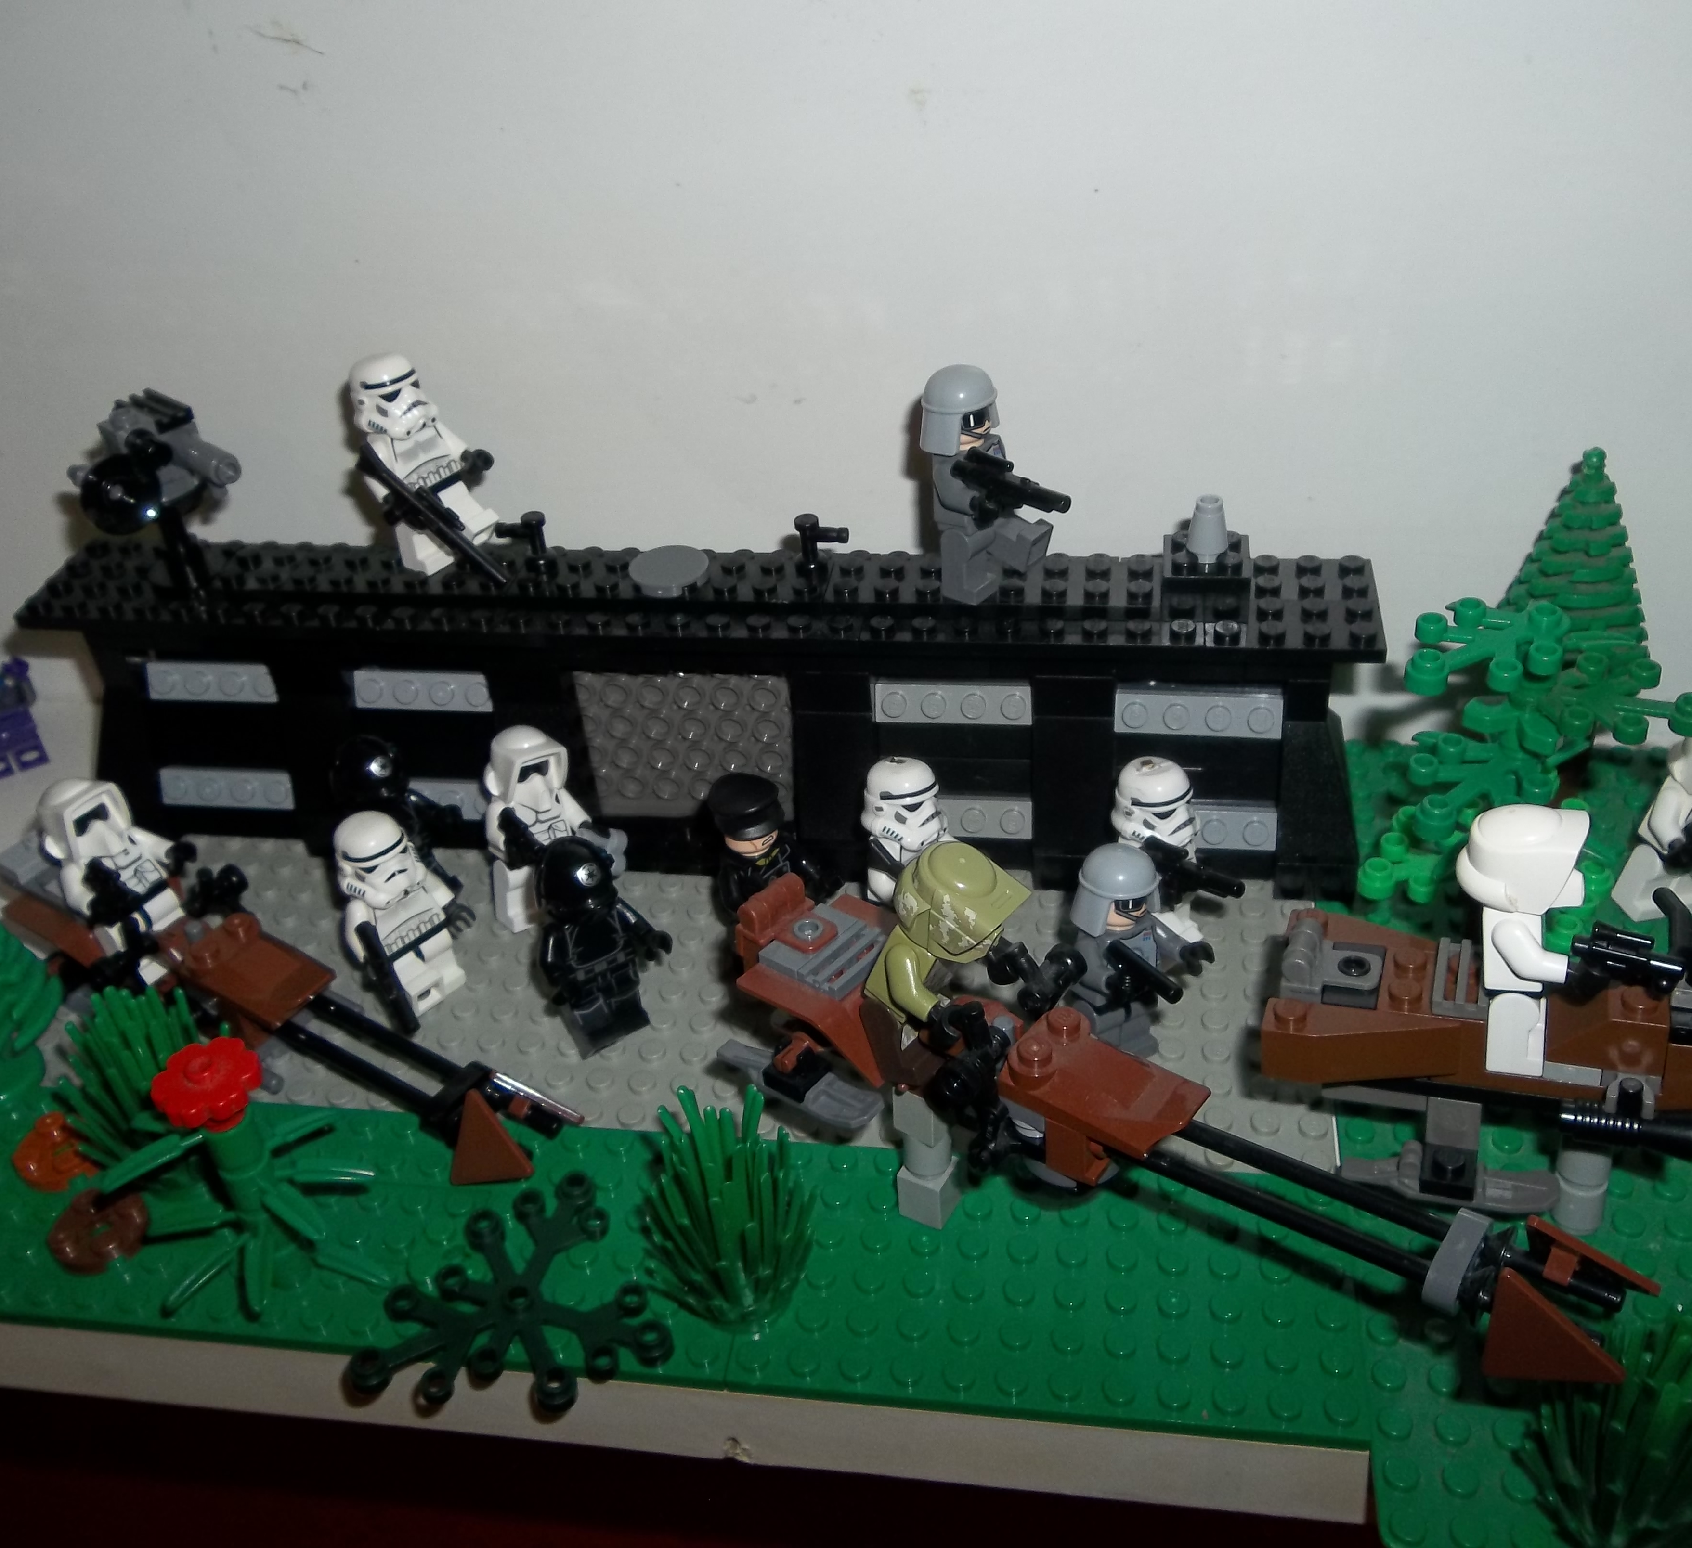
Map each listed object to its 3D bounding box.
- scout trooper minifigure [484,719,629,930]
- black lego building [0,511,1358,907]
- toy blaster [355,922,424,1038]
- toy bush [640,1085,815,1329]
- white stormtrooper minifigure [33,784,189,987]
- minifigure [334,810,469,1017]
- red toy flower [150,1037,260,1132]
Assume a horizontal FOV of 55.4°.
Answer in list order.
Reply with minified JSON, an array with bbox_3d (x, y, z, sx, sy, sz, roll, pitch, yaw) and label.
[{"bbox_3d":[-0.063,0.010,0.330,0.024,0.043,0.019,-30,41,-33],"label":"scout trooper minifigure"},{"bbox_3d":[-0.033,-0.014,0.340,0.272,0.069,0.033,2,37,9],"label":"black lego building"},{"bbox_3d":[-0.088,0.039,0.308,0.009,0.026,0.005,9,36,41],"label":"toy blaster"},{"bbox_3d":[-0.018,0.068,0.251,0.026,0.039,0.026,2,36,9],"label":"toy bush"},{"bbox_3d":[-0.145,0.021,0.325,0.019,0.042,0.025,5,33,43],"label":"white stormtrooper minifigure"},{"bbox_3d":[-0.086,0.027,0.309,0.018,0.043,0.024,18,38,36],"label":"minifigure"},{"bbox_3d":[-0.100,0.050,0.253,0.017,0.009,0.017,2,37,9],"label":"red toy flower"}]

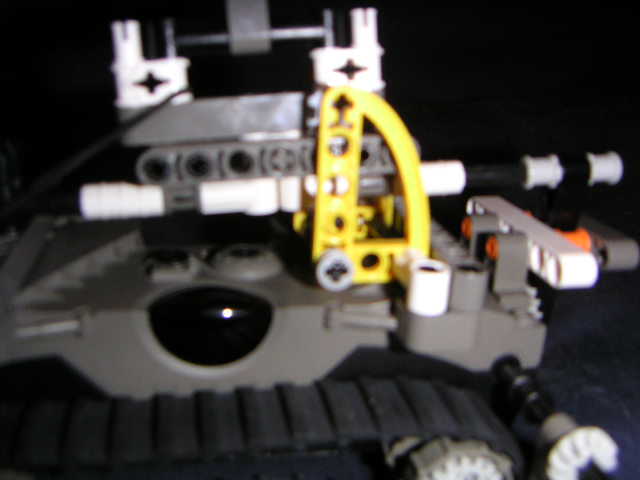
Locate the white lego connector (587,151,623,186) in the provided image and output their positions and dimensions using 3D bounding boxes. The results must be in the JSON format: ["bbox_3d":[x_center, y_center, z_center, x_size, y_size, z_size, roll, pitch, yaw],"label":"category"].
[{"bbox_3d":[0.063,-0.016,0.150,0.008,0.007,0.007,-4,16,-4],"label":"white lego connector"}]

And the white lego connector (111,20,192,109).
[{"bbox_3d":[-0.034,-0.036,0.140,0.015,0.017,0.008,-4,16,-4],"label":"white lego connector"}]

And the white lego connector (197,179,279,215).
[{"bbox_3d":[-0.017,-0.009,0.143,0.016,0.008,0.008,-4,16,-4],"label":"white lego connector"}]

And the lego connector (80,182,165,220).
[{"bbox_3d":[-0.041,-0.008,0.142,0.016,0.007,0.007,-4,16,-4],"label":"lego connector"}]

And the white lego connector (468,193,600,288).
[{"bbox_3d":[0.050,-0.001,0.170,0.008,0.007,0.055,-3,18,-9],"label":"white lego connector"}]

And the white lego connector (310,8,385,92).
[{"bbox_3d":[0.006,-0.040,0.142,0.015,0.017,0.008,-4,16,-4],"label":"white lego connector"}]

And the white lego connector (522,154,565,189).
[{"bbox_3d":[0.048,-0.015,0.147,0.008,0.007,0.007,-4,16,-4],"label":"white lego connector"}]

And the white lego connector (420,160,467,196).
[{"bbox_3d":[0.024,-0.013,0.146,0.013,0.007,0.007,-4,16,-4],"label":"white lego connector"}]

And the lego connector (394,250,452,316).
[{"bbox_3d":[0.021,0.009,0.134,0.008,0.009,0.008,-3,18,-9],"label":"lego connector"}]

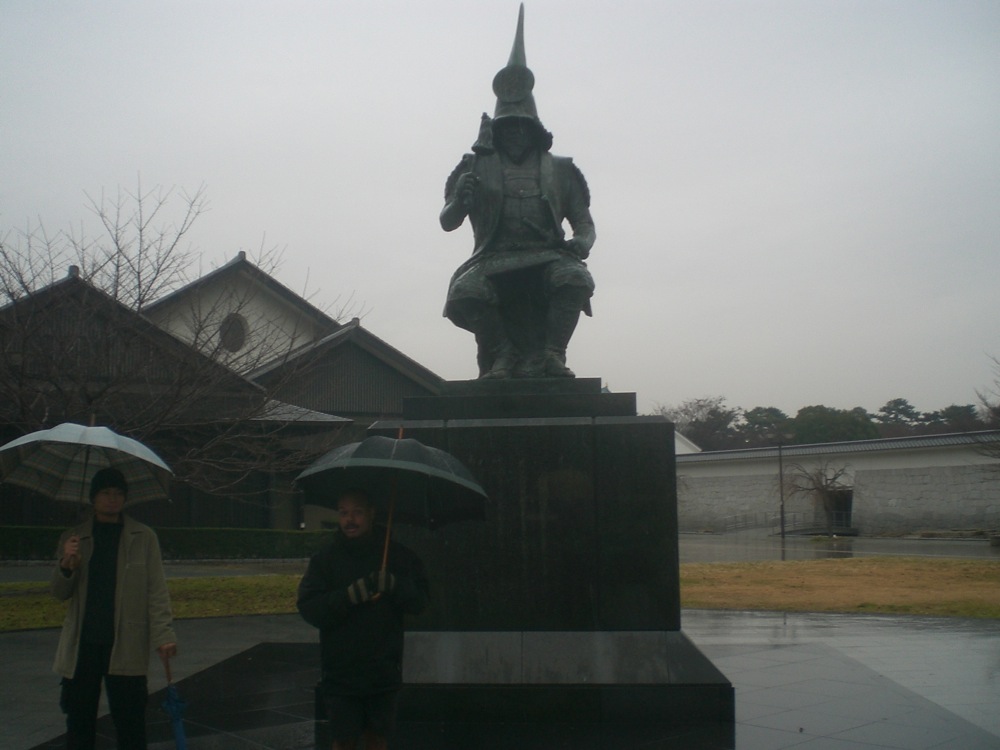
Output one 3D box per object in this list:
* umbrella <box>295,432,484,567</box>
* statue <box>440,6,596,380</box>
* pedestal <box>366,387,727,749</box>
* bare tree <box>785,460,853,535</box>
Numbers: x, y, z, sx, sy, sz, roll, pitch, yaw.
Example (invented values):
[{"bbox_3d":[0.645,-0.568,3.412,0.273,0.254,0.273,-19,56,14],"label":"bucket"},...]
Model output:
[{"bbox_3d":[-0.508,0.644,5.151,0.947,0.833,0.947,4,-24,2],"label":"umbrella"},{"bbox_3d":[0.159,-1.653,9.909,1.393,3.554,1.250,-1,-7,4],"label":"statue"},{"bbox_3d":[0.235,1.399,9.573,3.045,2.590,2.976,-1,-7,4],"label":"pedestal"},{"bbox_3d":[14.078,5.453,48.476,3.135,3.419,3.044,-1,-7,4],"label":"bare tree"}]

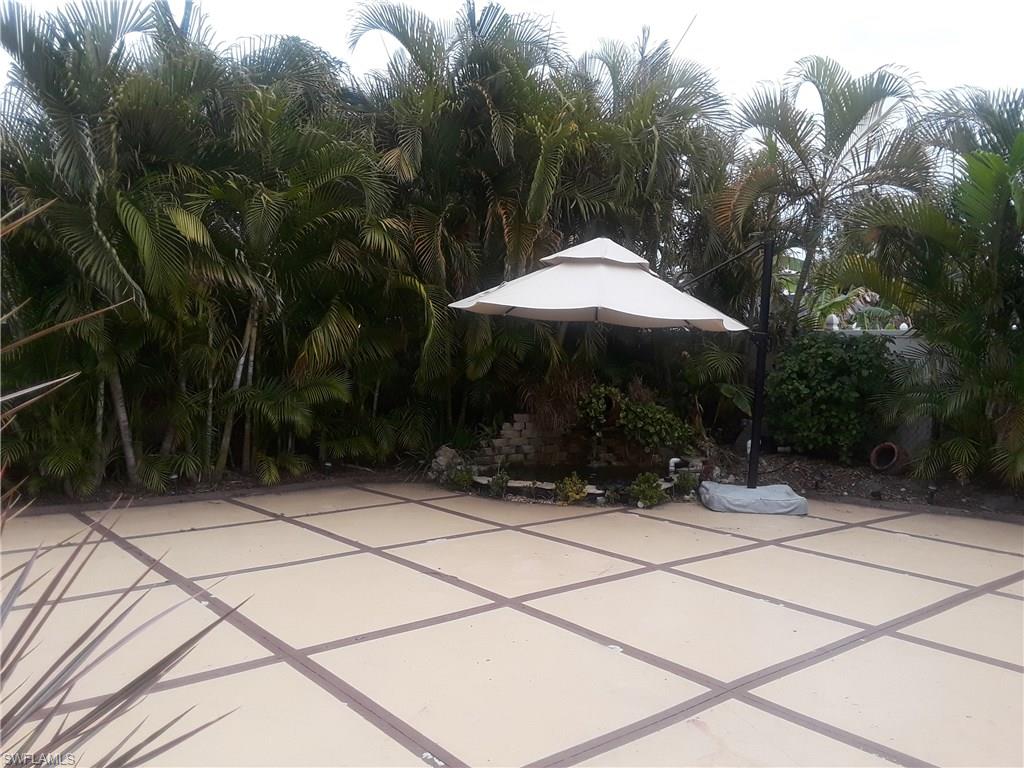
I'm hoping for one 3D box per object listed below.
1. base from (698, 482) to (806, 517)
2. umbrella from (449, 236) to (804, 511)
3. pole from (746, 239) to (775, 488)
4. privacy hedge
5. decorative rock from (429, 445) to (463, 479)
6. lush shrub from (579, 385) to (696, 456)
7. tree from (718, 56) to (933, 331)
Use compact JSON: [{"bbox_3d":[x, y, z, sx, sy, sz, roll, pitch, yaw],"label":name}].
[{"bbox_3d":[2.420,1.154,8.330,0.950,0.190,0.850,1,2,7],"label":"base"},{"bbox_3d":[1.170,-0.129,8.450,3.600,2.700,3.000,1,2,6],"label":"umbrella"},{"bbox_3d":[2.528,-0.192,8.402,0.100,2.539,0.100,3,2,6],"label":"pole"},{"bbox_3d":[4.307,0.169,11.200,1.700,1.720,1.200,1,2,11],"label":"privacy hedge"},{"bbox_3d":[-0.755,0.894,9.550,0.420,0.400,0.380,1,2,0],"label":"decorative rock"},{"bbox_3d":[1.496,0.426,9.950,1.350,0.850,0.800,1,2,6],"label":"lush shrub"},{"bbox_3d":[4.408,-1.836,11.832,3.000,5.660,2.900,2,2,17],"label":"tree"}]

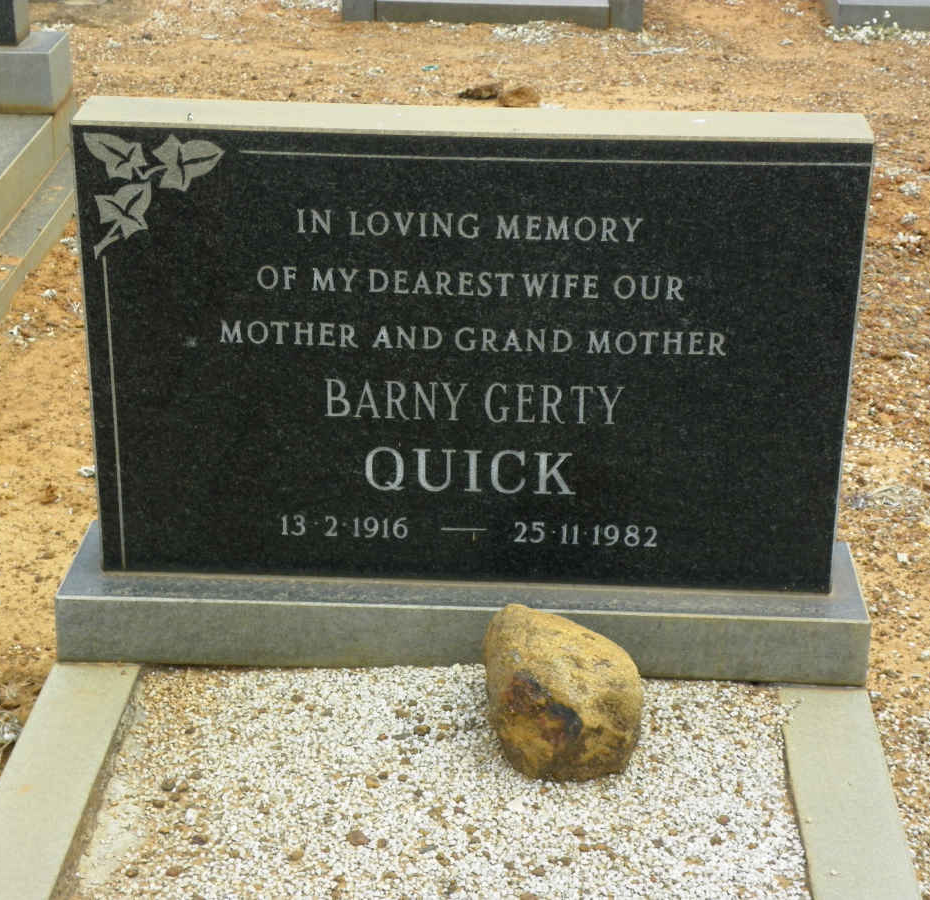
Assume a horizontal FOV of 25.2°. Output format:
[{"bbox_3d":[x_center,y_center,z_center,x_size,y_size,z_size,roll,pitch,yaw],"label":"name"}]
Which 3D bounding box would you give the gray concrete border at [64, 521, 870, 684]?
[{"bbox_3d":[-0.001,0.179,2.480,0.930,0.083,0.212,2,23,2],"label":"gray concrete border"}]

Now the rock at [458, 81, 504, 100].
[{"bbox_3d":[0.039,-0.894,5.187,0.113,0.040,0.085,2,23,2],"label":"rock"}]

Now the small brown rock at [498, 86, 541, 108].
[{"bbox_3d":[0.135,-0.868,5.120,0.107,0.047,0.085,2,23,2],"label":"small brown rock"}]

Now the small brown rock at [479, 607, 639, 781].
[{"bbox_3d":[0.104,0.257,2.205,0.168,0.175,0.160,2,23,2],"label":"small brown rock"}]

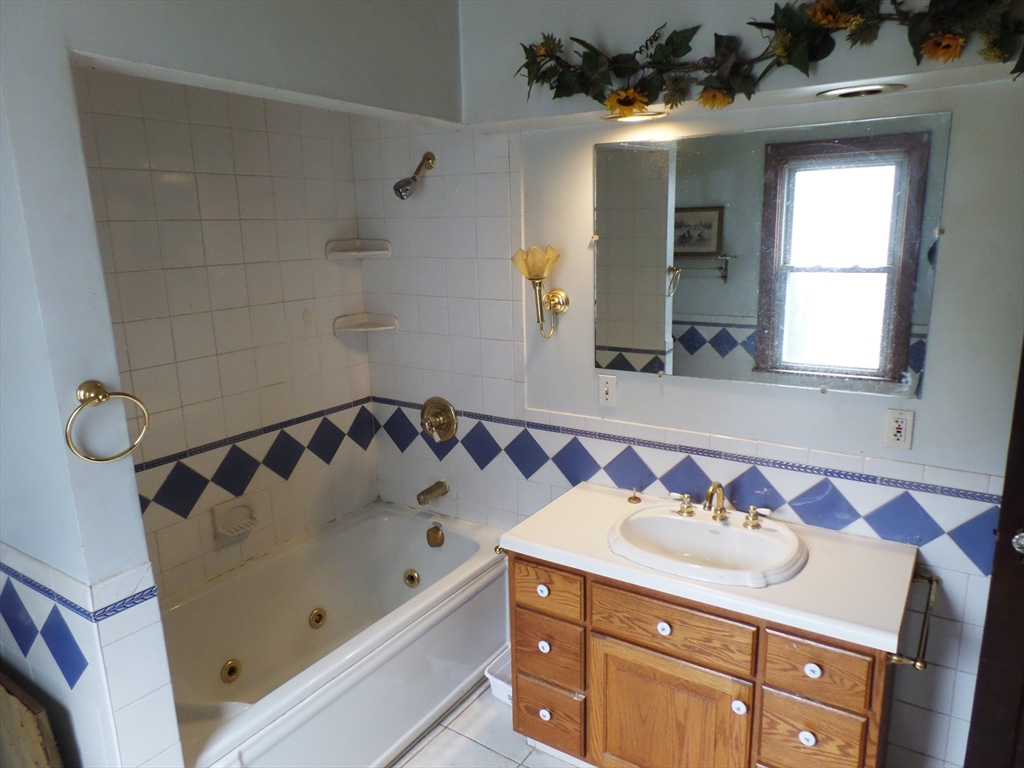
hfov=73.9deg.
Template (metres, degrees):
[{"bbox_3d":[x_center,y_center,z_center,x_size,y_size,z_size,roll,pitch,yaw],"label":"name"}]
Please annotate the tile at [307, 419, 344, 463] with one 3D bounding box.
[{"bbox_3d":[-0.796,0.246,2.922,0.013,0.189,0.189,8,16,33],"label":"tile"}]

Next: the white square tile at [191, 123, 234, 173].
[{"bbox_3d":[-1.024,-0.801,2.330,0.010,0.152,0.151,7,15,32],"label":"white square tile"}]

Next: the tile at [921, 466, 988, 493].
[{"bbox_3d":[1.255,0.266,1.921,0.155,0.048,0.010,7,16,31],"label":"tile"}]

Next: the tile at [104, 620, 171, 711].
[{"bbox_3d":[-0.811,0.609,1.473,0.010,0.151,0.129,7,15,32],"label":"tile"}]

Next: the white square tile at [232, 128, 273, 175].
[{"bbox_3d":[-0.941,-0.832,2.454,0.010,0.150,0.150,8,16,33],"label":"white square tile"}]

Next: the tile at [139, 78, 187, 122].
[{"bbox_3d":[-1.113,-0.921,2.170,0.010,0.150,0.150,8,16,33],"label":"tile"}]

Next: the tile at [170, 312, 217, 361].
[{"bbox_3d":[-1.094,-0.162,2.341,0.010,0.153,0.153,7,15,32],"label":"tile"}]

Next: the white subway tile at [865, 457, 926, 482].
[{"bbox_3d":[1.112,0.247,1.982,0.153,0.047,0.010,7,15,32],"label":"white subway tile"}]

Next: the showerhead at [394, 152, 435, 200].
[{"bbox_3d":[-0.378,-0.790,2.579,0.065,0.182,0.210,8,16,32],"label":"showerhead"}]

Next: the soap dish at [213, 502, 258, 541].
[{"bbox_3d":[-1.019,0.509,2.553,0.090,0.118,0.158,8,16,33],"label":"soap dish"}]

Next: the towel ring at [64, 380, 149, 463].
[{"bbox_3d":[-0.778,0.075,1.318,0.068,0.163,0.150,7,15,32],"label":"towel ring"}]

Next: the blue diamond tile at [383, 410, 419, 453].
[{"bbox_3d":[-0.487,0.207,3.026,0.216,0.216,0.010,7,15,32],"label":"blue diamond tile"}]

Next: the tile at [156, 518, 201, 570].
[{"bbox_3d":[-1.179,0.567,2.415,0.013,0.153,0.152,8,16,33],"label":"tile"}]

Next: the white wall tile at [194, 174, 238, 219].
[{"bbox_3d":[-1.022,-0.649,2.365,0.010,0.152,0.151,7,15,32],"label":"white wall tile"}]

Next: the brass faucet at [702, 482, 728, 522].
[{"bbox_3d":[0.636,0.372,2.128,0.054,0.150,0.174,7,16,31],"label":"brass faucet"}]

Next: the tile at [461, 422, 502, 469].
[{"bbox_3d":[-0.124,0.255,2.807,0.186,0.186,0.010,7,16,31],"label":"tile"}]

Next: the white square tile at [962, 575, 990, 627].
[{"bbox_3d":[1.380,0.629,1.932,0.151,0.155,0.010,7,16,31],"label":"white square tile"}]

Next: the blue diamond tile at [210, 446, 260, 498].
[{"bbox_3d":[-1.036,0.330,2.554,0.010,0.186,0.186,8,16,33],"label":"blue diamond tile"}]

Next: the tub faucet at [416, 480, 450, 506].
[{"bbox_3d":[-0.334,0.464,2.901,0.056,0.070,0.150,8,16,32],"label":"tub faucet"}]

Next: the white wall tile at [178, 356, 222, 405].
[{"bbox_3d":[-1.104,-0.013,2.403,0.013,0.153,0.152,8,16,33],"label":"white wall tile"}]

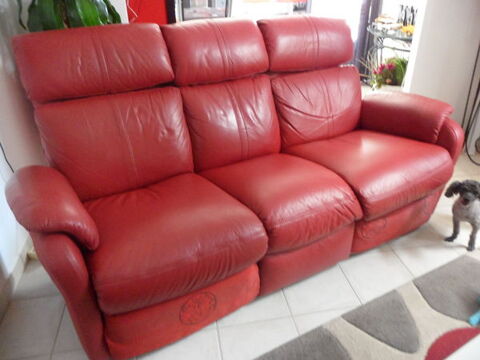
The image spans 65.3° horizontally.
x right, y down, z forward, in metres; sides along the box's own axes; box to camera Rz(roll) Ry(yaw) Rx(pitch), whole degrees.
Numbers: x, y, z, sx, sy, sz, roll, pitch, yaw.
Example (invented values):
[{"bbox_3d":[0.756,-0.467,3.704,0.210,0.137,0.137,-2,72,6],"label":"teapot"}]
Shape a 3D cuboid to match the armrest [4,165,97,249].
[{"bbox_3d":[-0.694,0.062,1.387,0.219,0.181,0.575,-15,25,-23],"label":"armrest"}]

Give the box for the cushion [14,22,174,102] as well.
[{"bbox_3d":[-0.651,-0.538,1.769,0.650,0.275,0.175,-15,11,-23],"label":"cushion"}]

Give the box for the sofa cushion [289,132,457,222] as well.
[{"bbox_3d":[0.638,-0.117,1.988,0.559,0.225,0.713,-15,26,-23],"label":"sofa cushion"}]

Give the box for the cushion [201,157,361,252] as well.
[{"bbox_3d":[0.156,0.016,1.774,0.529,0.225,0.713,-15,26,-23],"label":"cushion"}]

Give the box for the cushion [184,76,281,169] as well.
[{"bbox_3d":[-0.066,-0.340,2.071,0.529,0.438,0.188,-15,16,-23],"label":"cushion"}]

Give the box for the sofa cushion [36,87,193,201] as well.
[{"bbox_3d":[-0.581,-0.199,1.842,0.631,0.438,0.188,-15,16,-23],"label":"sofa cushion"}]

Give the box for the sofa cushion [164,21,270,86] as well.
[{"bbox_3d":[-0.128,-0.682,2.001,0.531,0.275,0.175,-15,11,-23],"label":"sofa cushion"}]

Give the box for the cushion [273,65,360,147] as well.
[{"bbox_3d":[0.433,-0.477,2.293,0.594,0.438,0.188,-15,16,-23],"label":"cushion"}]

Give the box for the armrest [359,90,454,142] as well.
[{"bbox_3d":[0.920,-0.381,2.105,0.212,0.181,0.575,-15,25,-23],"label":"armrest"}]

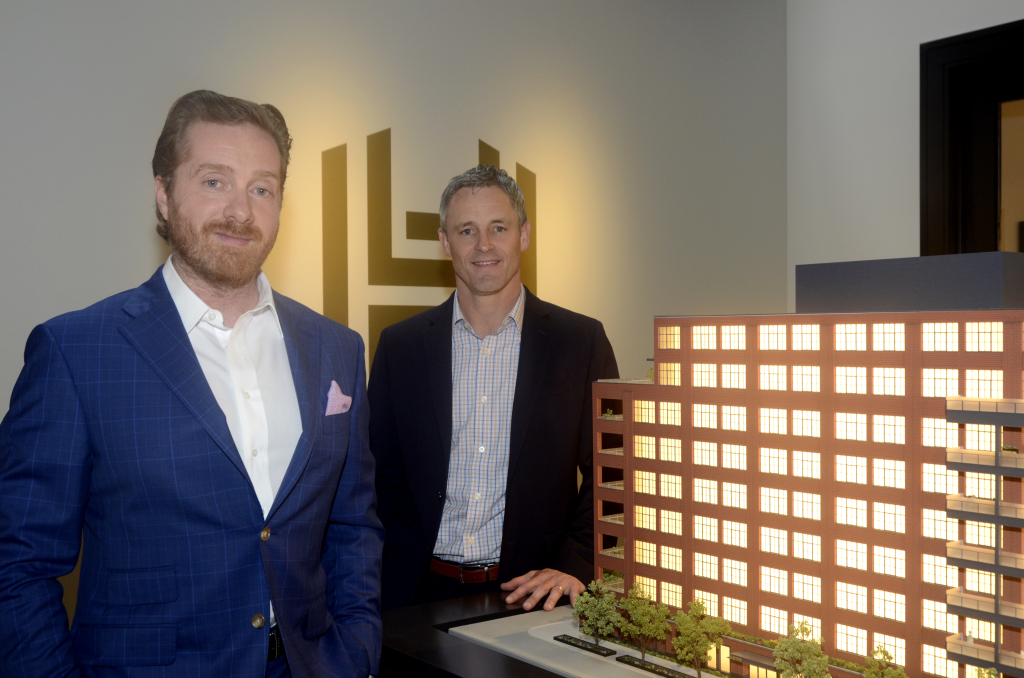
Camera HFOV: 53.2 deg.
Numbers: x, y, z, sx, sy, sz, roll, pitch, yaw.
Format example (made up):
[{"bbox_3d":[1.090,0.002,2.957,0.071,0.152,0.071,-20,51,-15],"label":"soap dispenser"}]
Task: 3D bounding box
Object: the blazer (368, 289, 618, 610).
[{"bbox_3d":[-0.025,0.284,2.005,0.530,0.770,0.330,0,1,9],"label":"blazer"}]

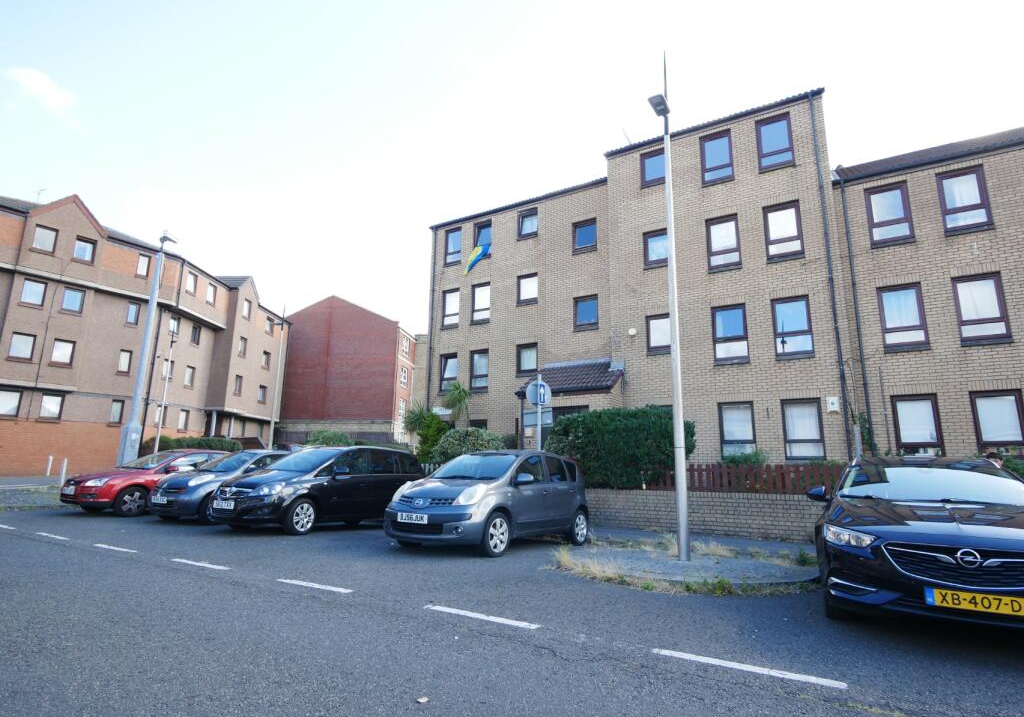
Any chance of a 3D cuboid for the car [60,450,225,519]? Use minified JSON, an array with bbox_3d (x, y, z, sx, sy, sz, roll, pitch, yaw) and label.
[{"bbox_3d":[-8.050,2.981,12.847,1.900,1.480,4.342,-6,-16,30],"label":"car"}]

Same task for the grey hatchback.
[{"bbox_3d":[-0.196,2.243,8.614,1.750,1.550,4.083,-6,-16,32],"label":"grey hatchback"}]

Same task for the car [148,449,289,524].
[{"bbox_3d":[-5.963,2.860,12.011,1.720,1.540,3.715,-6,-16,30],"label":"car"}]

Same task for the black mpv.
[{"bbox_3d":[-3.593,2.585,10.726,1.861,1.635,4.467,-6,-16,30],"label":"black mpv"}]

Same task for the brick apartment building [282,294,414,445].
[{"bbox_3d":[-15.334,2.290,49.245,12.200,14.450,7.500,-1,-12,9],"label":"brick apartment building"}]

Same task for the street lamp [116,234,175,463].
[{"bbox_3d":[-12.044,-0.063,17.599,0.620,8.730,0.800,-8,-14,36],"label":"street lamp"}]

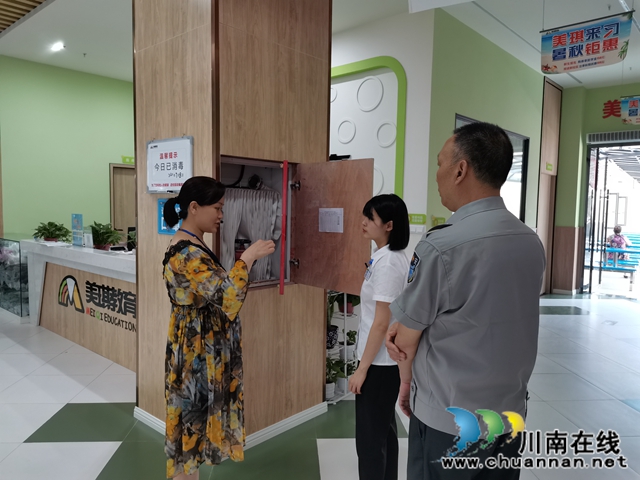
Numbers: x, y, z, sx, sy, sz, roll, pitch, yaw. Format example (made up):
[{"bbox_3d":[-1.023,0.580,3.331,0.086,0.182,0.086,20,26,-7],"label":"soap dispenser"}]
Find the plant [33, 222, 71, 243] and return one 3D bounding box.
[{"bbox_3d":[-3.244,-0.103,5.830,0.410,0.240,0.390,1,4,-3],"label":"plant"}]

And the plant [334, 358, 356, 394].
[{"bbox_3d":[0.203,1.063,3.830,0.200,0.285,0.200,1,4,-3],"label":"plant"}]

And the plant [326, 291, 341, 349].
[{"bbox_3d":[0.074,0.626,3.740,0.190,0.430,0.190,1,4,-3],"label":"plant"}]

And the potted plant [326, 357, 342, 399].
[{"bbox_3d":[0.066,1.057,3.740,0.200,0.310,0.200,1,4,-3],"label":"potted plant"}]

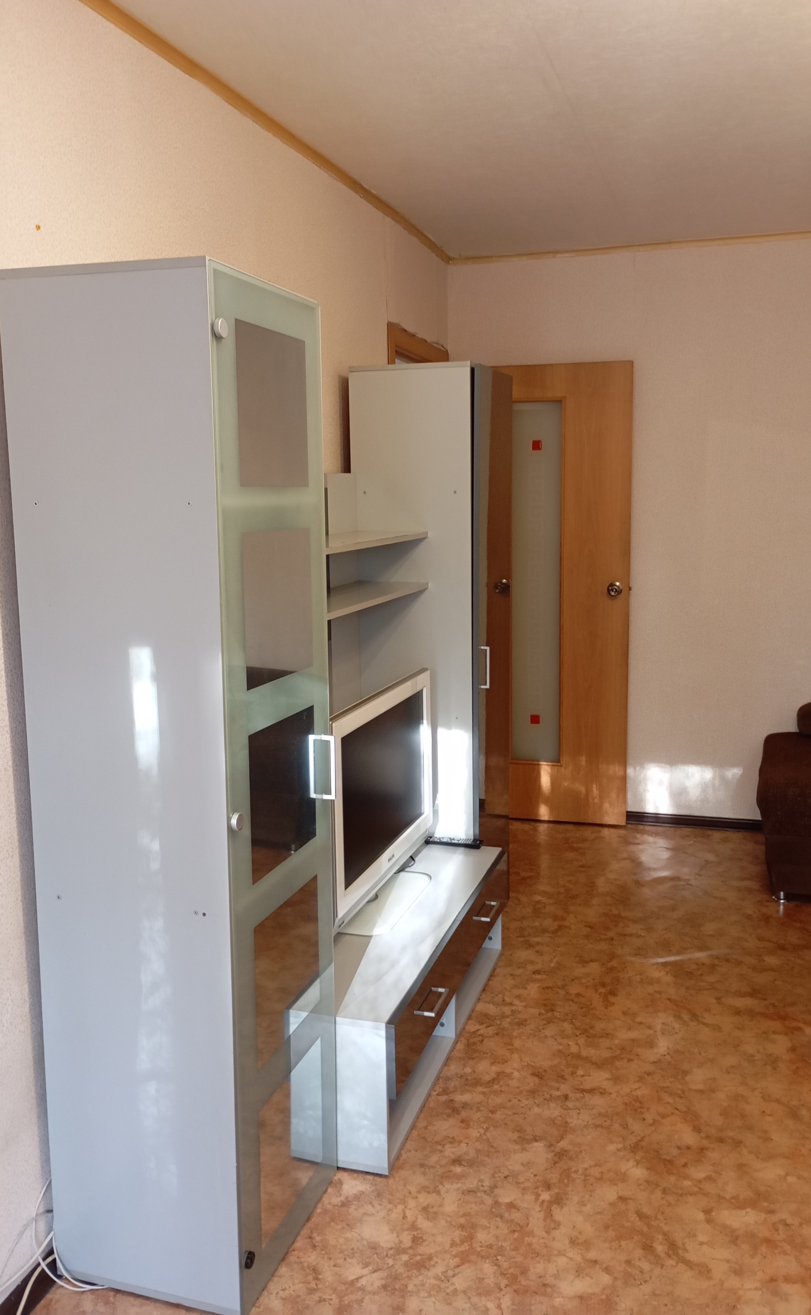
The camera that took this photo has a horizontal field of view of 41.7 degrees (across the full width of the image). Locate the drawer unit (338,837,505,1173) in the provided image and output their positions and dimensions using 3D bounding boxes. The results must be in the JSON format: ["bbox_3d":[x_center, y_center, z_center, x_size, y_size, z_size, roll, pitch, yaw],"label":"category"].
[{"bbox_3d":[-0.089,0.887,3.019,0.513,0.363,1.207,3,10,17],"label":"drawer unit"}]

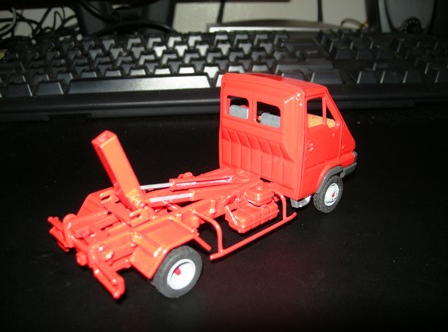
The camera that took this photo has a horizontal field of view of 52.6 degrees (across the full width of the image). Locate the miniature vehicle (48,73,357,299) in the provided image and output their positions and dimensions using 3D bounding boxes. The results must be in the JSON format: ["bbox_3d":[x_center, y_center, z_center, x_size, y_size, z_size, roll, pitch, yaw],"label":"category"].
[{"bbox_3d":[-0.002,-0.002,0.164,0.115,0.057,0.046,-20,28,-37],"label":"miniature vehicle"}]

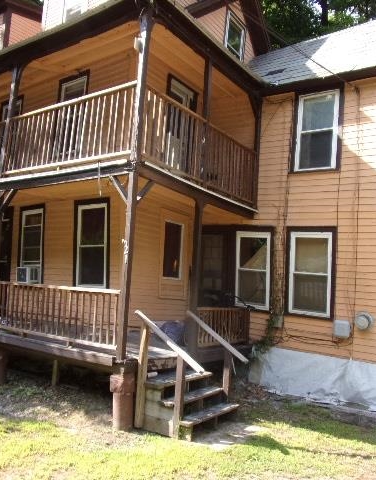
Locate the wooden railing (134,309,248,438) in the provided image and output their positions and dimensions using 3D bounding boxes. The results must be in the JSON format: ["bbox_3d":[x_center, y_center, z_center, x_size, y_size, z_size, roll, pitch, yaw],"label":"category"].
[{"bbox_3d":[0.085,1.565,5.430,1.029,1.330,1.198,-1,-6,36],"label":"wooden railing"}]

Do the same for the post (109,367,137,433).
[{"bbox_3d":[-0.720,1.821,5.134,0.301,0.720,0.301,3,-5,0],"label":"post"}]

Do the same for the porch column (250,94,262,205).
[{"bbox_3d":[1.180,-1.553,7.814,0.088,2.014,0.088,-1,-6,36],"label":"porch column"}]

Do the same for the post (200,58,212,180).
[{"bbox_3d":[0.224,-1.729,6.495,0.088,1.860,0.088,-1,-6,36],"label":"post"}]

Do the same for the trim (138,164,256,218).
[{"bbox_3d":[0.255,-0.625,6.522,0.096,0.184,3.013,-1,-9,36],"label":"trim"}]

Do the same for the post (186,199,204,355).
[{"bbox_3d":[0.143,0.493,6.351,0.088,2.154,0.088,-1,-6,36],"label":"post"}]

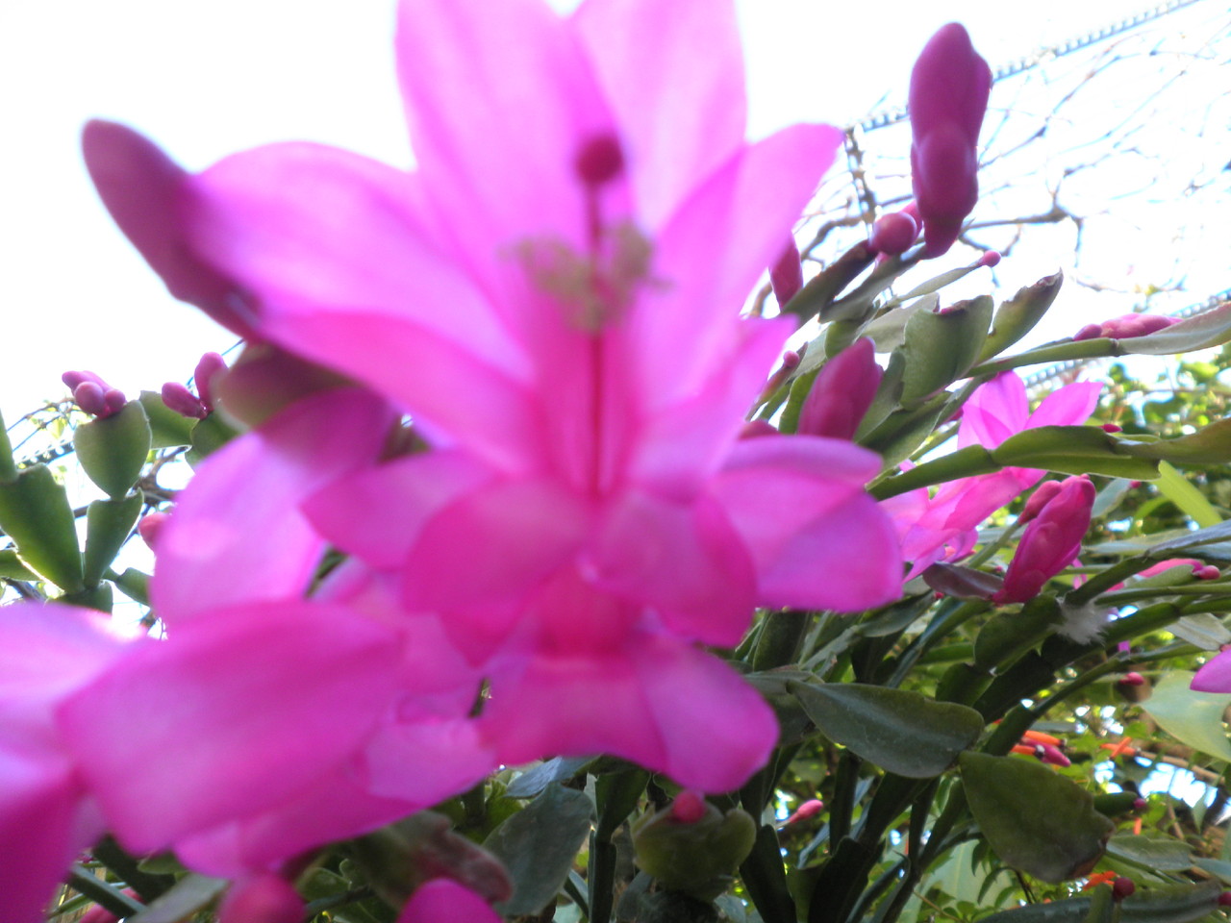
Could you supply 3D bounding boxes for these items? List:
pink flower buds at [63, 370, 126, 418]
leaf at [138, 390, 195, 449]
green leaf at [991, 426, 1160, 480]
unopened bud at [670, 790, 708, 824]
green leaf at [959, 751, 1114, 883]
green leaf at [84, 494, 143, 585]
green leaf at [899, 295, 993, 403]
[{"bbox_3d":[-0.164,-0.021,0.290,0.019,0.015,0.015,0,-9,0],"label":"pink flower buds"},{"bbox_3d":[-0.151,-0.014,0.310,0.020,0.022,0.006,-32,-6,5],"label":"leaf"},{"bbox_3d":[0.124,-0.003,0.250,0.046,0.013,0.016,5,-15,4],"label":"green leaf"},{"bbox_3d":[0.013,0.061,0.163,0.007,0.007,0.006,0,-58,0],"label":"unopened bud"},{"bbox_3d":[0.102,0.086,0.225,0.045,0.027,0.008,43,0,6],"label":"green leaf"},{"bbox_3d":[-0.158,0.025,0.290,0.017,0.029,0.006,14,0,-11],"label":"green leaf"},{"bbox_3d":[0.089,-0.031,0.250,0.024,0.029,0.009,16,-9,8],"label":"green leaf"}]

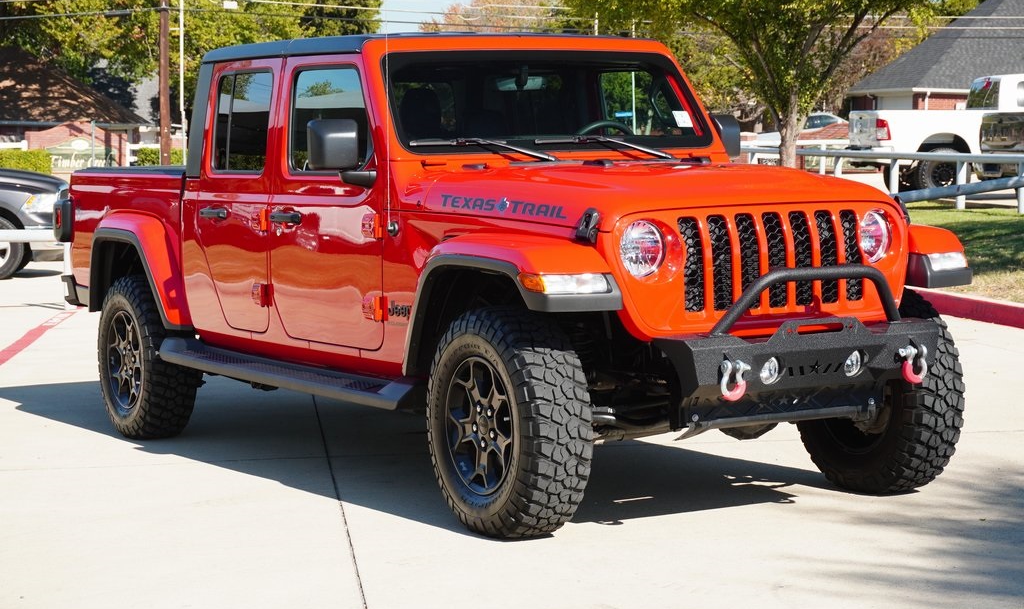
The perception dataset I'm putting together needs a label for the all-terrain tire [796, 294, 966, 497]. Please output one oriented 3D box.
[{"bbox_3d":[1.395,0.317,7.952,0.265,0.790,0.790,-4,4,-30],"label":"all-terrain tire"}]

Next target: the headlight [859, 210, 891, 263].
[{"bbox_3d":[1.281,-0.243,7.469,0.190,0.190,0.100,-4,4,-30],"label":"headlight"}]

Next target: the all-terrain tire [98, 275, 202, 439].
[{"bbox_3d":[-1.782,0.259,10.156,0.260,0.785,0.795,-4,4,-30],"label":"all-terrain tire"}]

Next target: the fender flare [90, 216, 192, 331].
[{"bbox_3d":[-1.809,-0.178,10.070,0.160,0.540,1.070,-4,4,-30],"label":"fender flare"}]

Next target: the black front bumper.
[{"bbox_3d":[0.966,0.139,7.046,1.100,0.550,0.340,-4,4,-30],"label":"black front bumper"}]

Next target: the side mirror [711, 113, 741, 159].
[{"bbox_3d":[0.914,-0.704,8.845,0.220,0.220,0.140,-4,4,-30],"label":"side mirror"}]

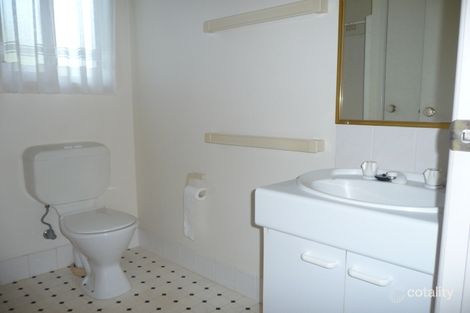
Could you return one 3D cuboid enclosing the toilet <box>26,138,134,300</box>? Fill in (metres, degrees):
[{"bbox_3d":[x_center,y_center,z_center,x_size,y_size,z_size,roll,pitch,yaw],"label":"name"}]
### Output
[{"bbox_3d":[-0.836,0.341,2.112,0.661,0.782,0.462,7,9,44],"label":"toilet"}]

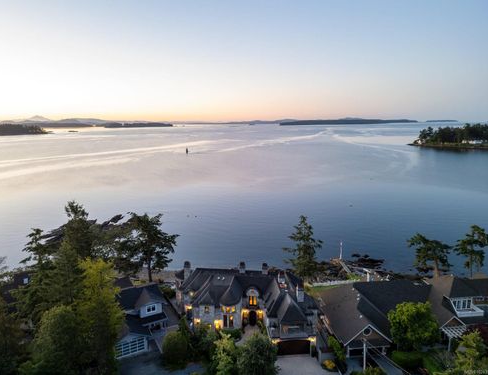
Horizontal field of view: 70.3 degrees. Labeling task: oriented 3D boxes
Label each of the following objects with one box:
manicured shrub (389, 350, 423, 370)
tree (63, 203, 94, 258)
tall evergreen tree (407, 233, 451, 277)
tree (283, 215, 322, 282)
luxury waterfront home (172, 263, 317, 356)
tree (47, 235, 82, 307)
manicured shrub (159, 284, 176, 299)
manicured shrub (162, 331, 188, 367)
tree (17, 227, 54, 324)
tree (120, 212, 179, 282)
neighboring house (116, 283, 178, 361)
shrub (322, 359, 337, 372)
[{"bbox_3d":[23.768,25.187,50.710,4.400,1.400,2.400,0,11,0],"label":"manicured shrub"},{"bbox_3d":[-34.354,12.533,71.534,7.500,20.000,7.500,0,11,0],"label":"tree"},{"bbox_3d":[42.733,15.875,80.300,10.000,11.800,9.000,0,11,0],"label":"tall evergreen tree"},{"bbox_3d":[12.796,13.762,75.834,8.600,16.000,8.400,0,11,0],"label":"tree"},{"bbox_3d":[-0.100,18.977,61.042,23.400,9.800,18.500,1,11,3],"label":"luxury waterfront home"},{"bbox_3d":[-31.860,16.188,61.537,7.000,15.500,7.000,0,11,0],"label":"tree"},{"bbox_3d":[-15.904,21.065,71.608,3.800,2.200,3.200,0,11,0],"label":"manicured shrub"},{"bbox_3d":[-10.244,23.651,51.846,3.700,4.000,3.700,0,11,0],"label":"manicured shrub"},{"bbox_3d":[-37.537,15.463,62.418,7.500,16.600,7.500,0,11,0],"label":"tree"},{"bbox_3d":[-21.497,13.651,78.866,12.500,16.500,11.500,0,11,0],"label":"tree"},{"bbox_3d":[-18.900,20.267,59.046,13.000,8.000,15.000,-6,12,-29],"label":"neighboring house"},{"bbox_3d":[12.391,25.427,50.246,2.000,1.100,1.900,0,11,0],"label":"shrub"}]

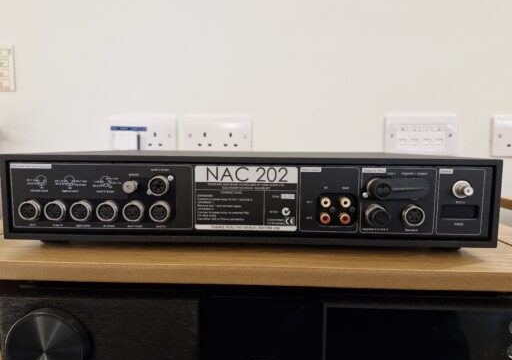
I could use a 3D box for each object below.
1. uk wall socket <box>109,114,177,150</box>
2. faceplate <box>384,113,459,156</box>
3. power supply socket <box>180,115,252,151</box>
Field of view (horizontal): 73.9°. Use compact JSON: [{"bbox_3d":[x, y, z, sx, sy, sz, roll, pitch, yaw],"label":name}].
[{"bbox_3d":[-0.247,-0.098,0.747,0.146,0.086,0.013,1,5,3],"label":"uk wall socket"},{"bbox_3d":[0.345,-0.093,0.717,0.146,0.086,0.013,1,5,3],"label":"faceplate"},{"bbox_3d":[-0.083,-0.095,0.738,0.146,0.086,0.013,1,5,3],"label":"power supply socket"}]

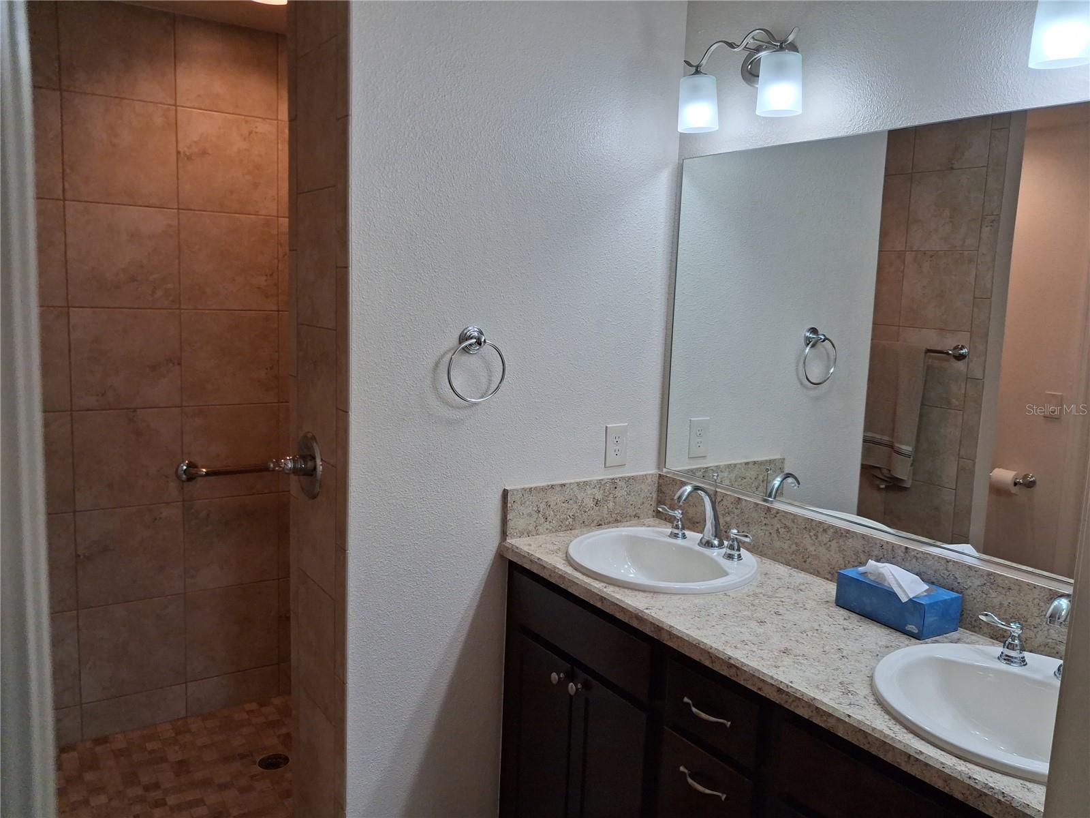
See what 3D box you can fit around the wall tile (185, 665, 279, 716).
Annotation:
[{"bbox_3d":[-1.151,1.035,3.147,0.328,0.127,0.010,-3,9,-35],"label":"wall tile"}]

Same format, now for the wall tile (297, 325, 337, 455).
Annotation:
[{"bbox_3d":[-0.583,-0.041,2.179,0.010,0.334,0.300,-3,9,-34],"label":"wall tile"}]

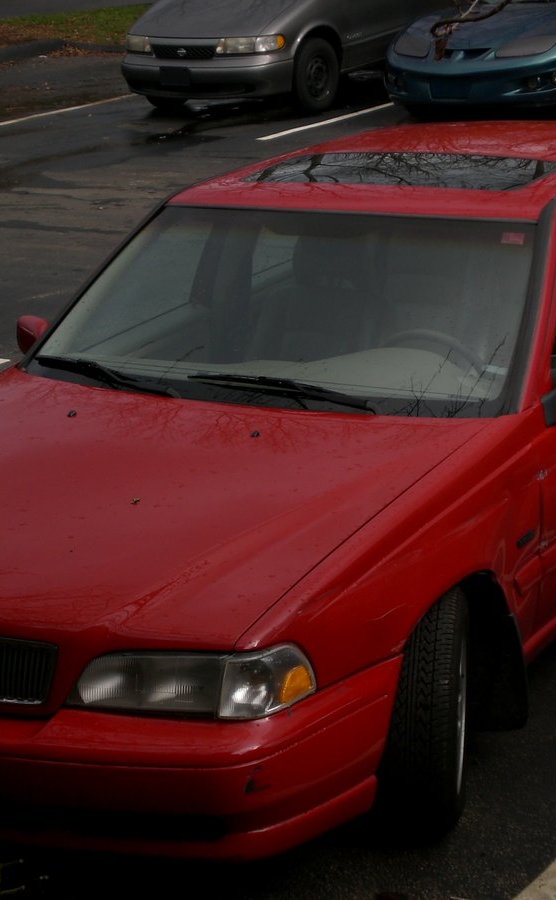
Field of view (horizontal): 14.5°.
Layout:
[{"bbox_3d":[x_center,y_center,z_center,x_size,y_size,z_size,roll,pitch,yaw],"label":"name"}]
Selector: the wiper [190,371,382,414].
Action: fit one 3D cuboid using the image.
[{"bbox_3d":[0.010,-0.152,5.729,0.660,0.055,0.070,10,20,38],"label":"wiper"}]

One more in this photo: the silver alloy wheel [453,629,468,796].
[{"bbox_3d":[0.358,0.641,5.265,0.180,0.425,0.425,0,16,9],"label":"silver alloy wheel"}]

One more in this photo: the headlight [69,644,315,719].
[{"bbox_3d":[-0.191,0.478,4.669,0.500,0.150,0.190,3,16,17],"label":"headlight"}]

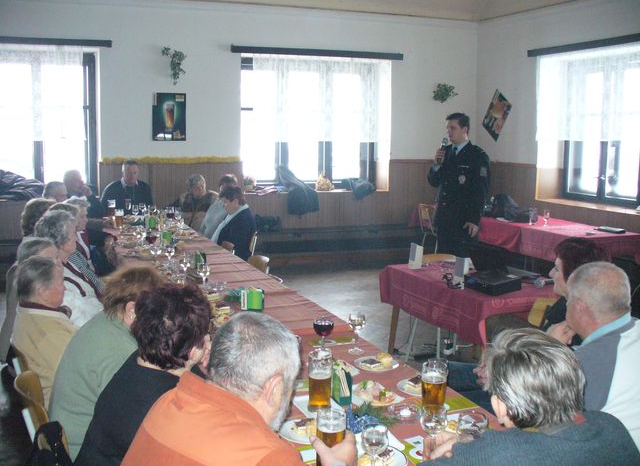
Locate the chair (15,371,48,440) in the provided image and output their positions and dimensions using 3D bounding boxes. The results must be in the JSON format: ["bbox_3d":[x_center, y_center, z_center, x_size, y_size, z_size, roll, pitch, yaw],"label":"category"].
[{"bbox_3d":[-0.754,0.890,2.445,0.500,0.800,0.420,-6,11,-36],"label":"chair"}]

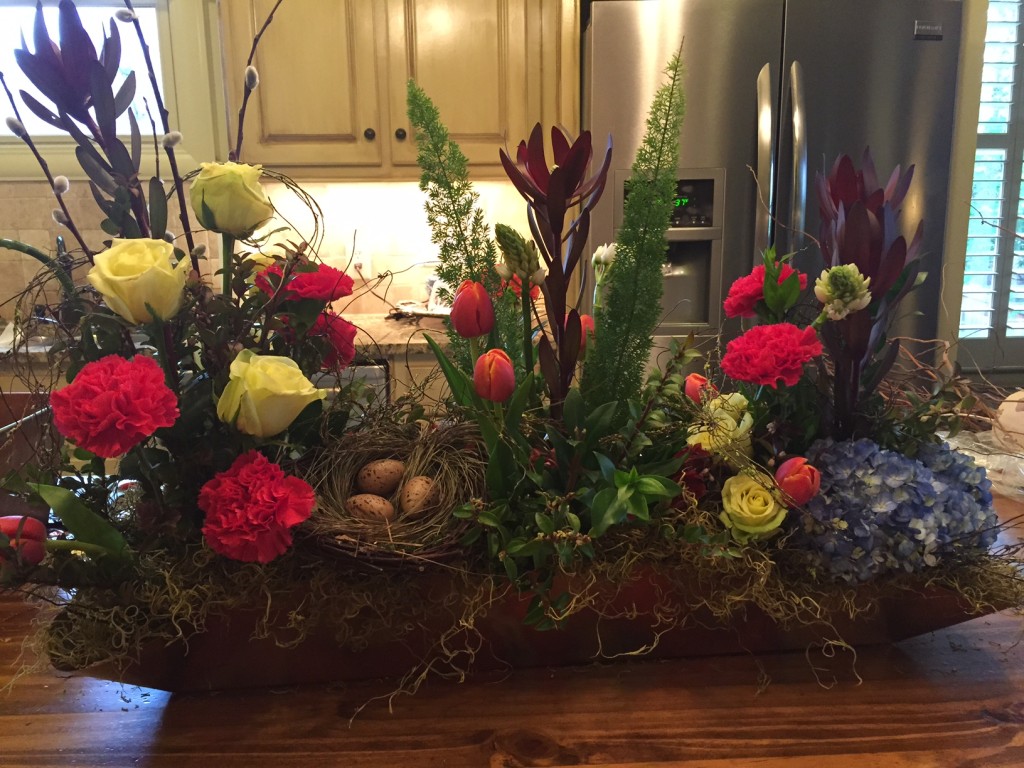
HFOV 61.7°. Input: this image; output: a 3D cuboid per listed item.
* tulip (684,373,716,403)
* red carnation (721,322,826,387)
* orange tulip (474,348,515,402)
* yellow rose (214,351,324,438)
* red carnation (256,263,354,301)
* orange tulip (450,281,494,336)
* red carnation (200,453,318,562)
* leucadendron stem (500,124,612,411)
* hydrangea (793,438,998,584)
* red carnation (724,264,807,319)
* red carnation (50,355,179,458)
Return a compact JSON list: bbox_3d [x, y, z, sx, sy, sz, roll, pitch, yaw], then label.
[{"bbox_3d":[0.152,0.004,0.690,0.028,0.036,0.028,-6,12,0],"label":"tulip"},{"bbox_3d":[0.201,-0.022,0.665,0.078,0.050,0.072,2,12,17],"label":"red carnation"},{"bbox_3d":[-0.014,-0.007,0.665,0.031,0.042,0.031,-1,11,-1],"label":"orange tulip"},{"bbox_3d":[-0.169,0.007,0.600,0.072,0.058,0.062,-4,11,-16],"label":"yellow rose"},{"bbox_3d":[-0.152,-0.074,0.630,0.070,0.034,0.070,2,7,0],"label":"red carnation"},{"bbox_3d":[-0.029,-0.053,0.610,0.033,0.042,0.033,0,9,0],"label":"orange tulip"},{"bbox_3d":[-0.174,0.084,0.585,0.075,0.070,0.060,-4,12,-17],"label":"red carnation"},{"bbox_3d":[0.035,-0.092,0.680,0.087,0.222,0.078,0,11,3],"label":"leucadendron stem"},{"bbox_3d":[0.299,0.097,0.670,0.150,0.102,0.130,4,12,25],"label":"hydrangea"},{"bbox_3d":[0.198,-0.072,0.670,0.064,0.042,0.064,-9,12,0],"label":"red carnation"},{"bbox_3d":[-0.264,0.015,0.570,0.080,0.064,0.066,-6,12,-25],"label":"red carnation"}]

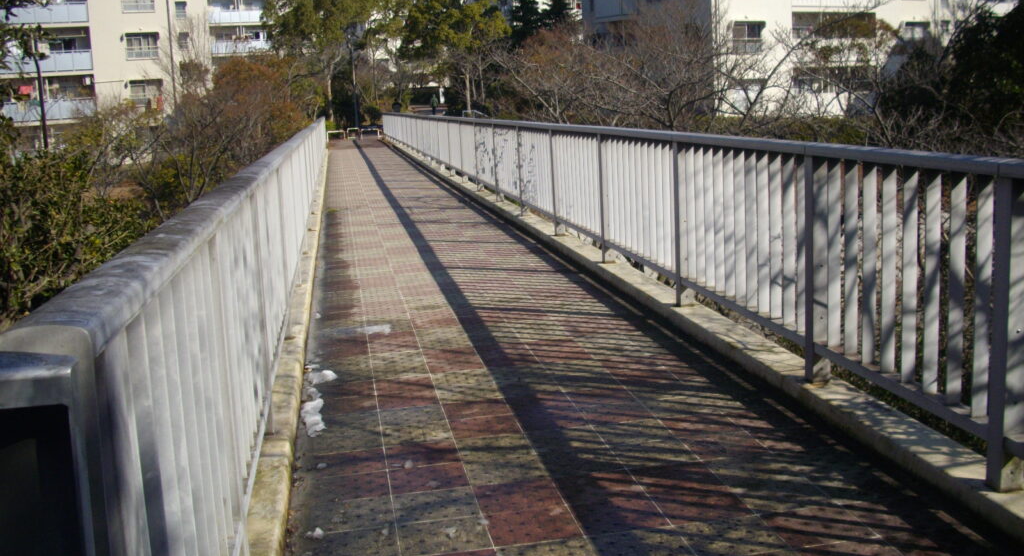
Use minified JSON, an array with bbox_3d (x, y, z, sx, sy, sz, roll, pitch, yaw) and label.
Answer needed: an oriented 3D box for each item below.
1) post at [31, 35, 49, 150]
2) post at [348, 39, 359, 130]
[{"bbox_3d":[-16.331,-5.670,38.280,0.450,5.580,0.250,-3,9,0],"label":"post"},{"bbox_3d":[-8.690,-10.505,60.497,0.400,5.470,0.250,-3,9,0],"label":"post"}]

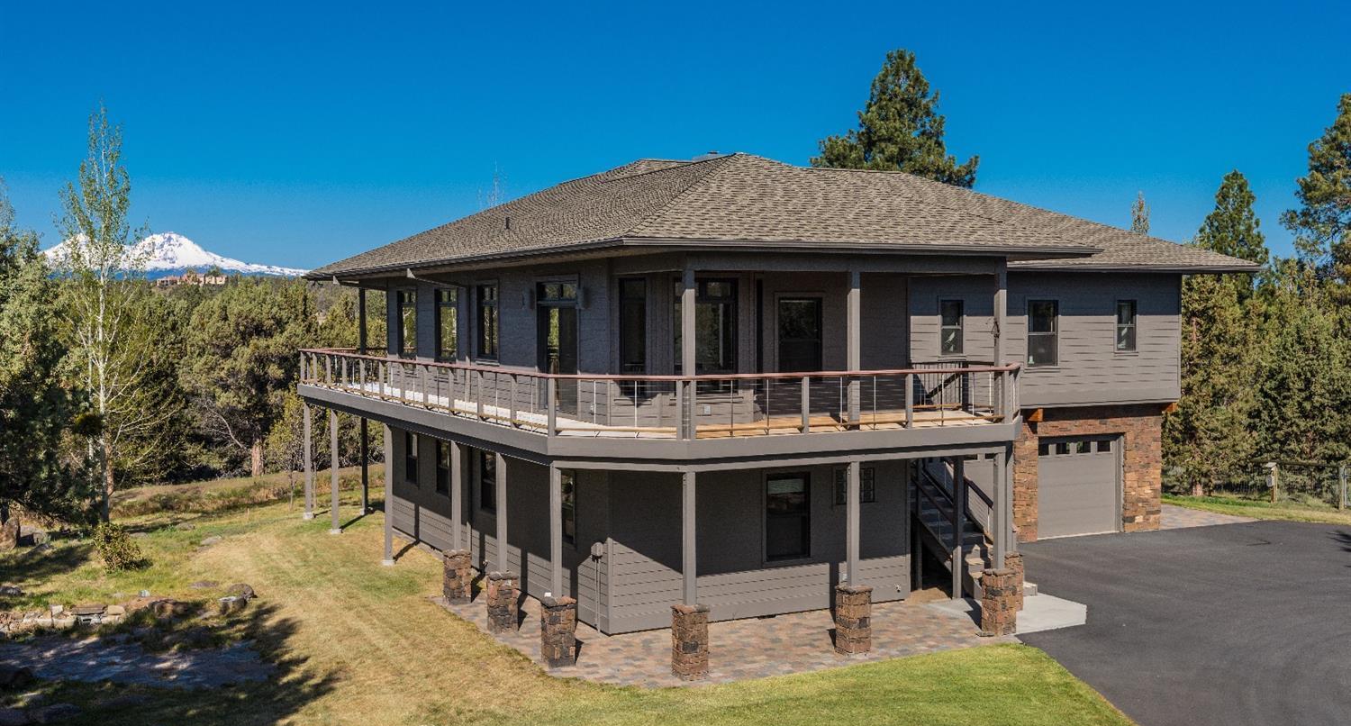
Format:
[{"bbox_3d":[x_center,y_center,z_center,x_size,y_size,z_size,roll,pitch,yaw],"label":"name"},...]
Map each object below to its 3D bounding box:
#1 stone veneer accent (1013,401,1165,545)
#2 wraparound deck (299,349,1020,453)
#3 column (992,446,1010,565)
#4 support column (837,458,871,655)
[{"bbox_3d":[9.873,2.565,31.633,4.869,3.152,0.350,-1,2,-28],"label":"stone veneer accent"},{"bbox_3d":[-1.408,0.443,28.327,9.305,1.195,18.272,-1,2,-28],"label":"wraparound deck"},{"bbox_3d":[5.412,2.466,21.888,0.140,2.029,0.140,-1,2,-28],"label":"column"},{"bbox_3d":[2.777,3.012,20.439,0.410,3.010,0.410,-1,2,-27],"label":"support column"}]

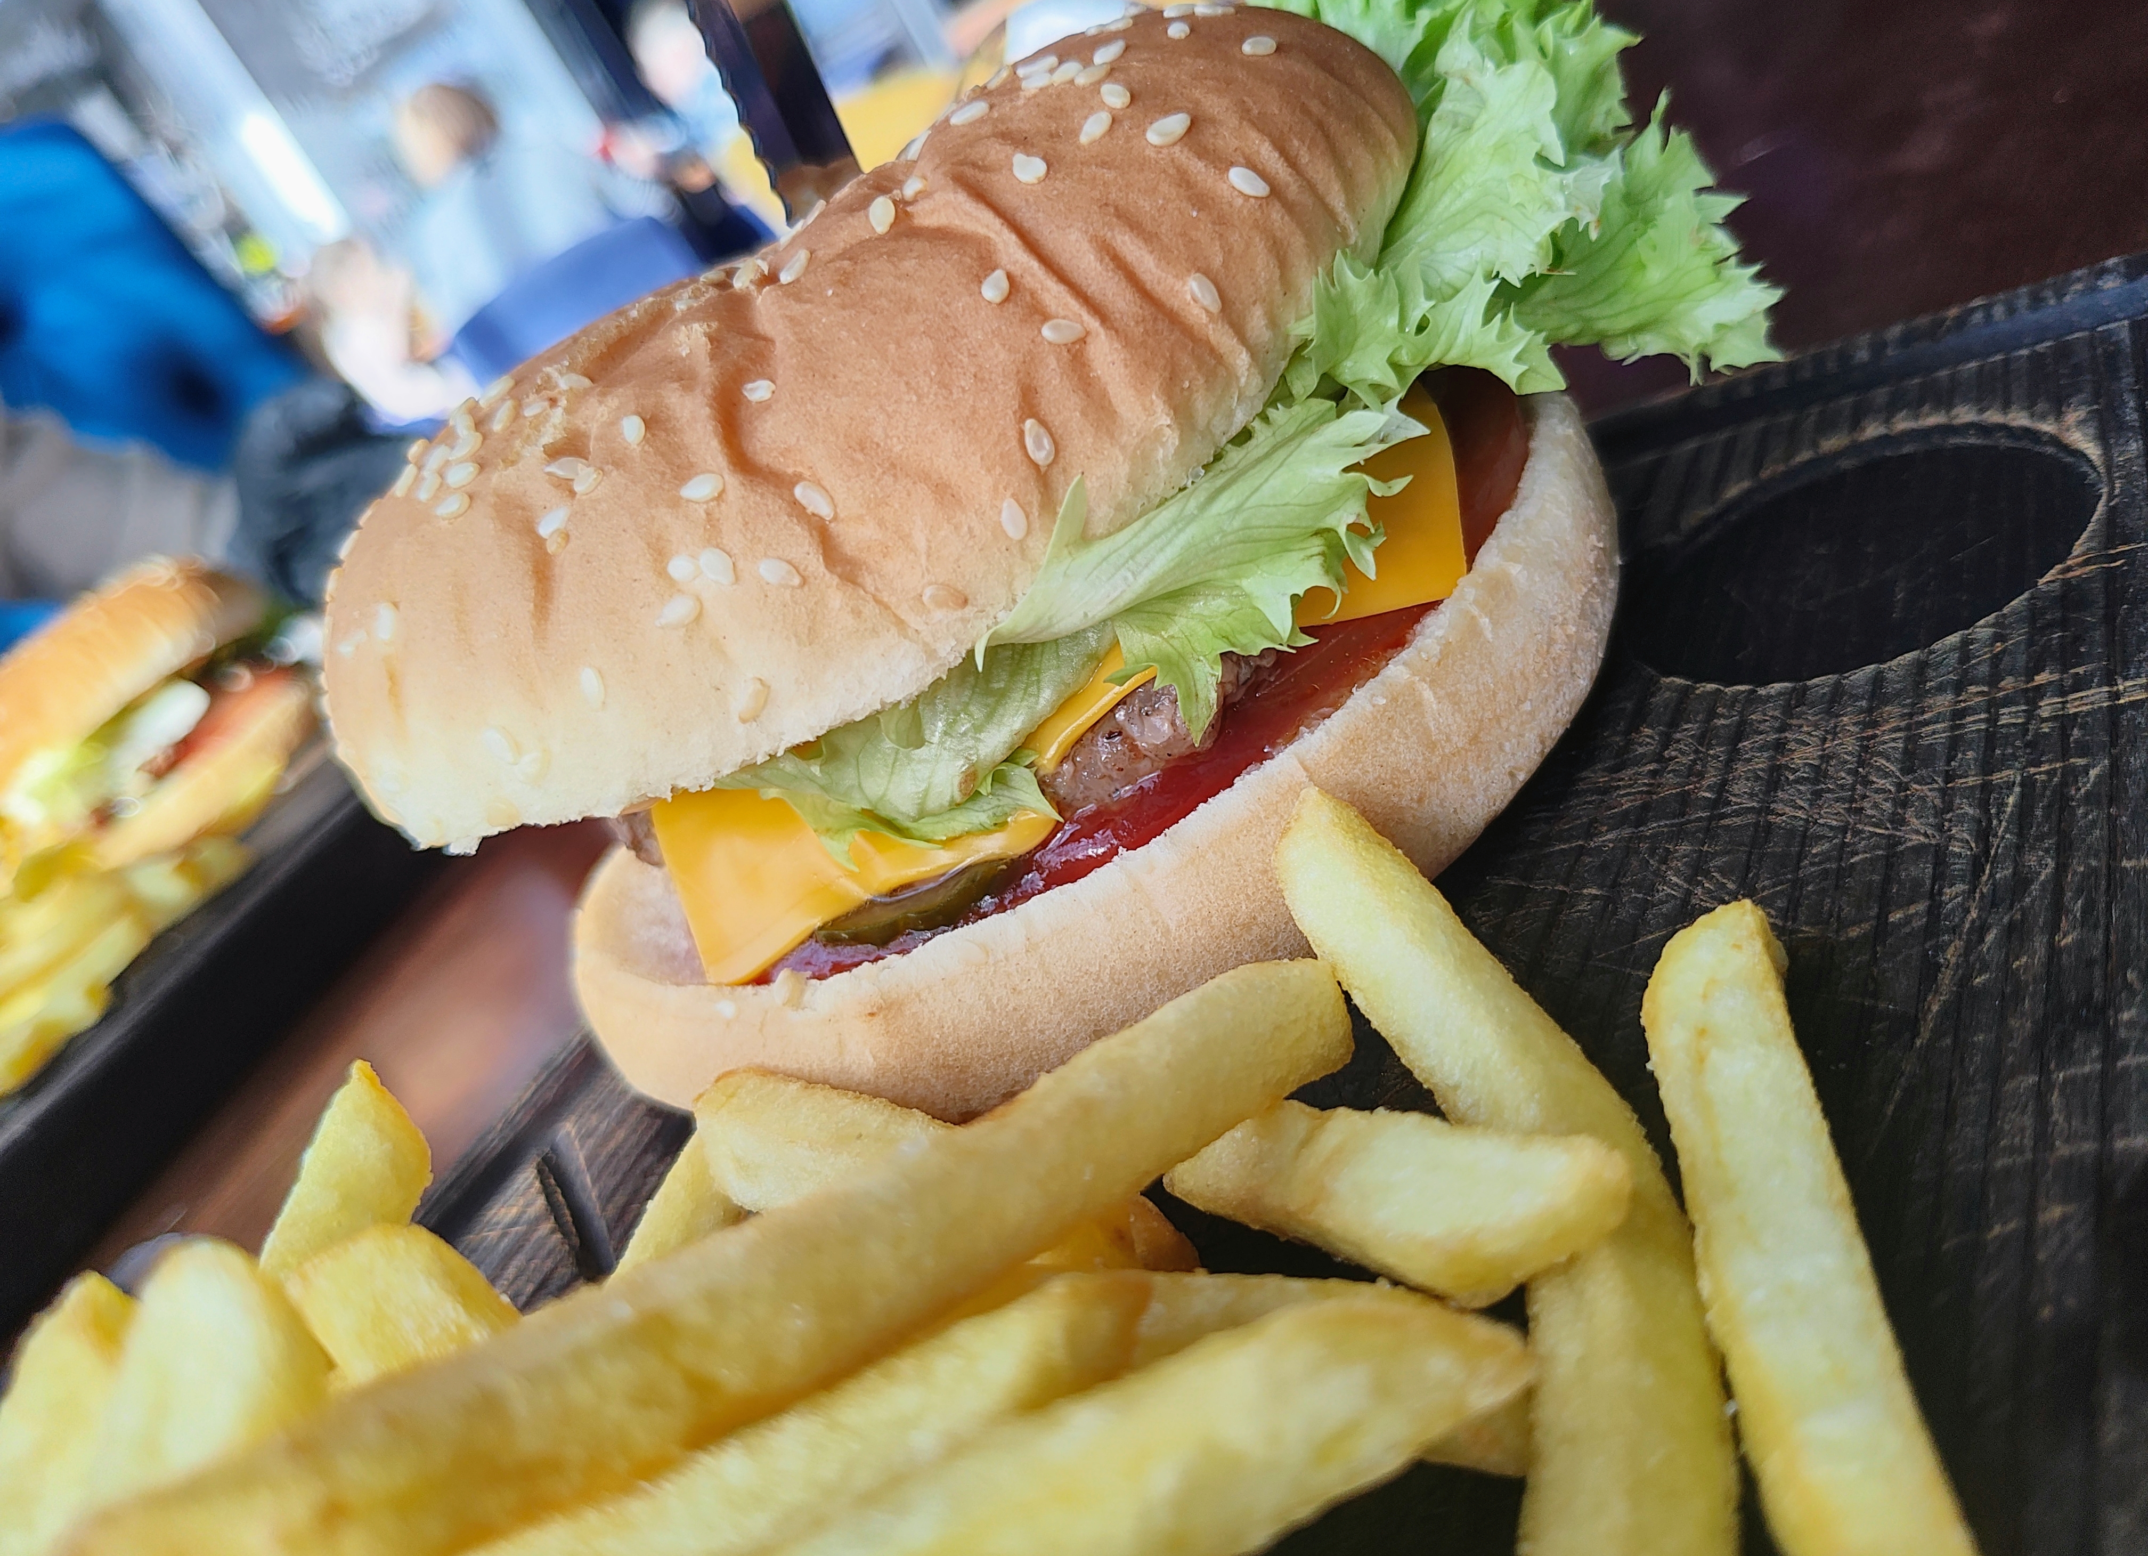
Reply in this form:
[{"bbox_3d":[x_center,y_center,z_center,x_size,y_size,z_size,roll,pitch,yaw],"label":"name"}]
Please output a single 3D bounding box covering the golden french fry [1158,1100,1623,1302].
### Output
[{"bbox_3d":[0.019,0.026,0.100,0.009,0.007,0.034,-47,21,-27],"label":"golden french fry"}]

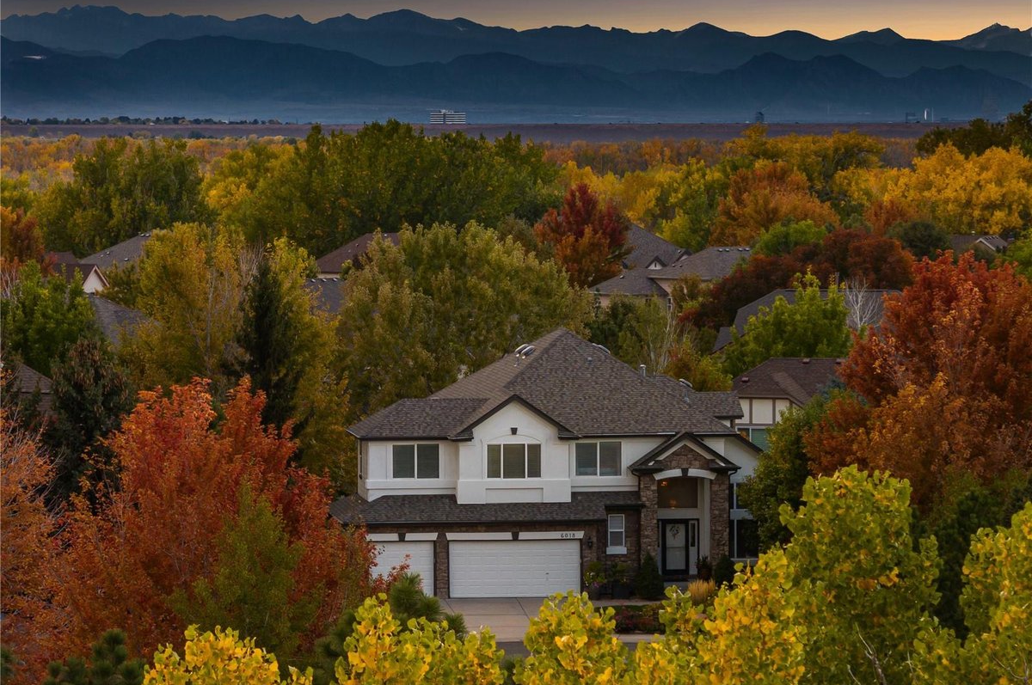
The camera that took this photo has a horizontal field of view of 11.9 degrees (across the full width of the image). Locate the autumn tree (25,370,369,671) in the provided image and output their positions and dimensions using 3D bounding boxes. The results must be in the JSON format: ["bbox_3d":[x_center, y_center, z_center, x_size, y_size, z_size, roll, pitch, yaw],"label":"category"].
[{"bbox_3d":[-10.587,5.646,168.000,11.500,8.780,10.500,0,3,0],"label":"autumn tree"}]

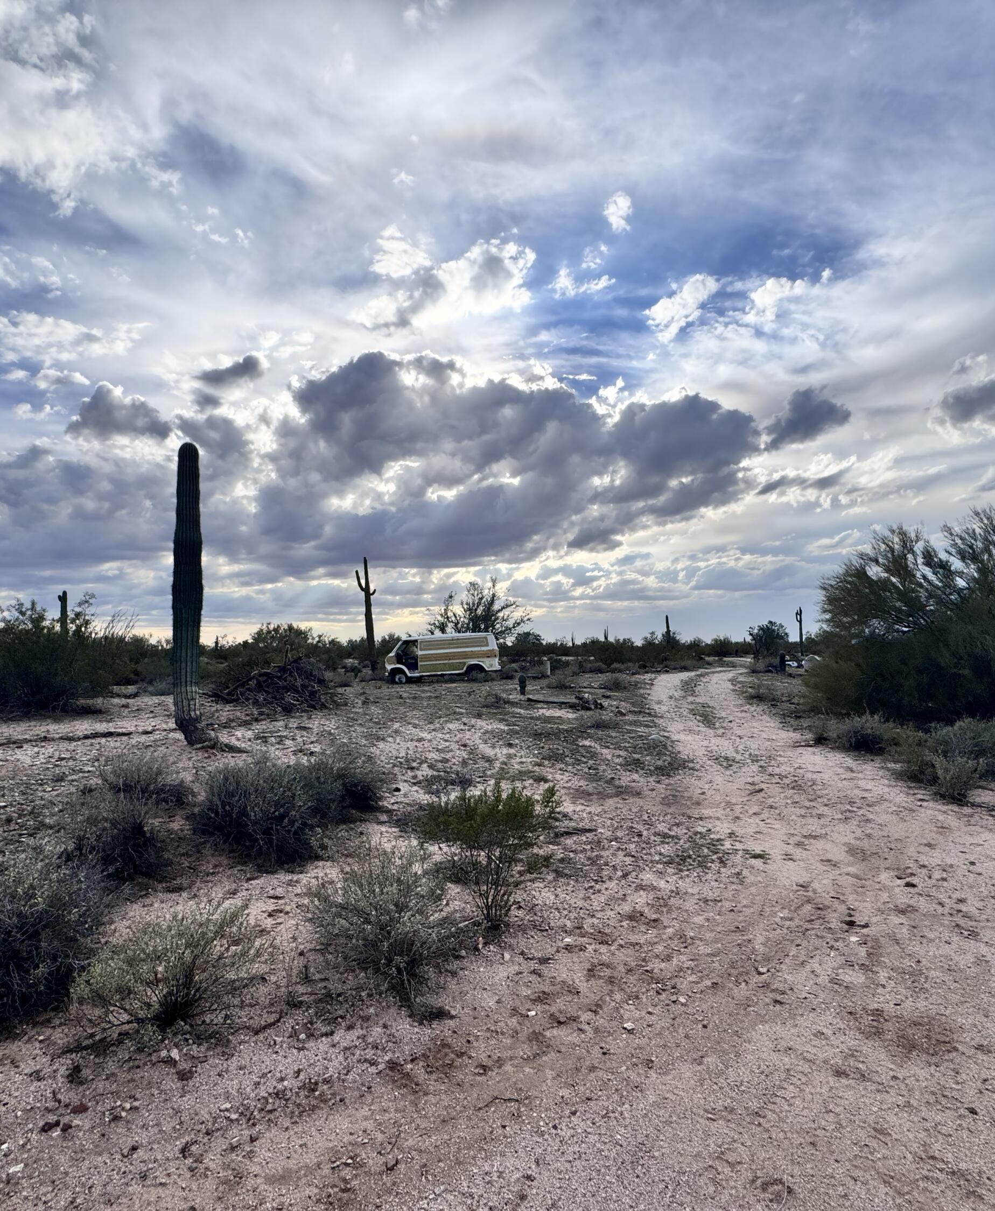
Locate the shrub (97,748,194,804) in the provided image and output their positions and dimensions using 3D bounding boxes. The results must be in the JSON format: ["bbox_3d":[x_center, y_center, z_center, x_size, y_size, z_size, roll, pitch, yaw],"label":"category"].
[{"bbox_3d":[-3.514,1.697,6.537,0.816,0.521,0.734,0,-3,0],"label":"shrub"}]

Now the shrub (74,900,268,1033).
[{"bbox_3d":[-1.370,1.502,2.784,0.730,0.470,0.700,2,-4,-26],"label":"shrub"}]

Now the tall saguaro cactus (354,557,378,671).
[{"bbox_3d":[-7.433,0.600,37.032,1.300,6.450,0.800,0,-3,0],"label":"tall saguaro cactus"}]

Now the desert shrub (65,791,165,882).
[{"bbox_3d":[-2.580,1.570,4.440,0.620,0.550,0.600,0,-3,0],"label":"desert shrub"}]

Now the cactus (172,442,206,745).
[{"bbox_3d":[-5.016,-0.245,10.634,0.500,4.900,0.480,2,-4,-25],"label":"cactus"}]

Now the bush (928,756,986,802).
[{"bbox_3d":[4.660,1.722,6.658,0.520,0.480,0.500,-2,-4,35],"label":"bush"}]

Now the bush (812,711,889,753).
[{"bbox_3d":[5.263,1.881,9.665,0.920,0.550,0.820,0,-3,0],"label":"bush"}]

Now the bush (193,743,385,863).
[{"bbox_3d":[-1.650,1.556,5.315,1.150,0.660,1.500,-2,-4,25],"label":"bush"}]

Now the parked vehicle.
[{"bbox_3d":[-2.290,2.312,28.612,4.950,2.000,2.000,-3,-3,0],"label":"parked vehicle"}]

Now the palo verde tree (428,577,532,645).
[{"bbox_3d":[-0.974,1.061,36.000,5.900,5.256,5.500,0,-3,0],"label":"palo verde tree"}]

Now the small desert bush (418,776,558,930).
[{"bbox_3d":[-0.050,1.400,3.710,0.810,0.790,0.760,0,-3,0],"label":"small desert bush"}]

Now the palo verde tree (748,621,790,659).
[{"bbox_3d":[24.087,3.132,57.916,3.600,3.699,3.500,0,-3,0],"label":"palo verde tree"}]

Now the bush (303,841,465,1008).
[{"bbox_3d":[-0.480,1.430,2.940,0.710,0.650,0.680,0,-3,0],"label":"bush"}]

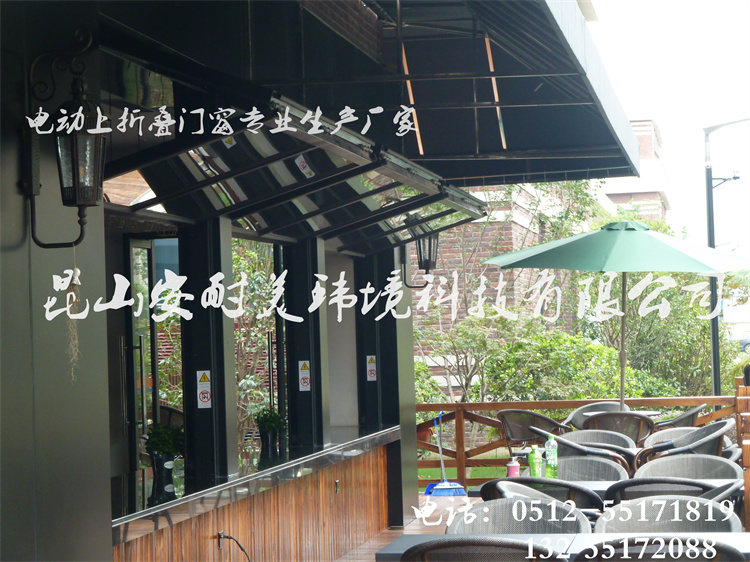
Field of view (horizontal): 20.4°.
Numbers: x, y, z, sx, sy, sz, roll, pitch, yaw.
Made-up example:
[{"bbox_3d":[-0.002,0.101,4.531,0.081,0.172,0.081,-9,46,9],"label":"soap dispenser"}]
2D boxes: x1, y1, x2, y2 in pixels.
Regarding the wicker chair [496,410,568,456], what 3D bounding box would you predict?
[{"bbox_3d":[1.358,1.504,17.858,0.575,0.820,0.620,-3,-2,42],"label":"wicker chair"}]

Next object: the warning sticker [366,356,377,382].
[{"bbox_3d":[-0.024,0.686,16.257,0.071,0.198,0.004,-2,-2,9],"label":"warning sticker"}]

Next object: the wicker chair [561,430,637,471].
[{"bbox_3d":[1.491,1.424,13.908,0.595,0.820,0.590,-2,-2,7],"label":"wicker chair"}]

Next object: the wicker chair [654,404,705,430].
[{"bbox_3d":[2.691,1.512,18.512,0.590,0.820,0.595,-2,-2,8],"label":"wicker chair"}]

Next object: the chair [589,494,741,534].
[{"bbox_3d":[1.114,1.246,7.891,0.575,0.820,0.620,-2,-2,6],"label":"chair"}]

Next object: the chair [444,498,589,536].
[{"bbox_3d":[0.542,1.262,7.930,0.575,0.820,0.620,-2,-2,4],"label":"chair"}]

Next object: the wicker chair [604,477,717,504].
[{"bbox_3d":[1.344,1.282,9.479,0.575,0.820,0.620,-2,-2,14],"label":"wicker chair"}]

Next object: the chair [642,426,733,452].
[{"bbox_3d":[2.117,1.408,13.976,0.595,0.820,0.590,-2,-2,9],"label":"chair"}]

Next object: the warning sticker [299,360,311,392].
[{"bbox_3d":[-0.458,0.622,13.556,0.071,0.198,0.004,-2,-2,9],"label":"warning sticker"}]

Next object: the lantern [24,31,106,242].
[{"bbox_3d":[-1.103,-0.504,7.372,0.317,0.779,0.200,-2,-2,9],"label":"lantern"}]

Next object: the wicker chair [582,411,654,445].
[{"bbox_3d":[2.000,1.463,16.962,0.575,0.820,0.620,-2,-2,9],"label":"wicker chair"}]

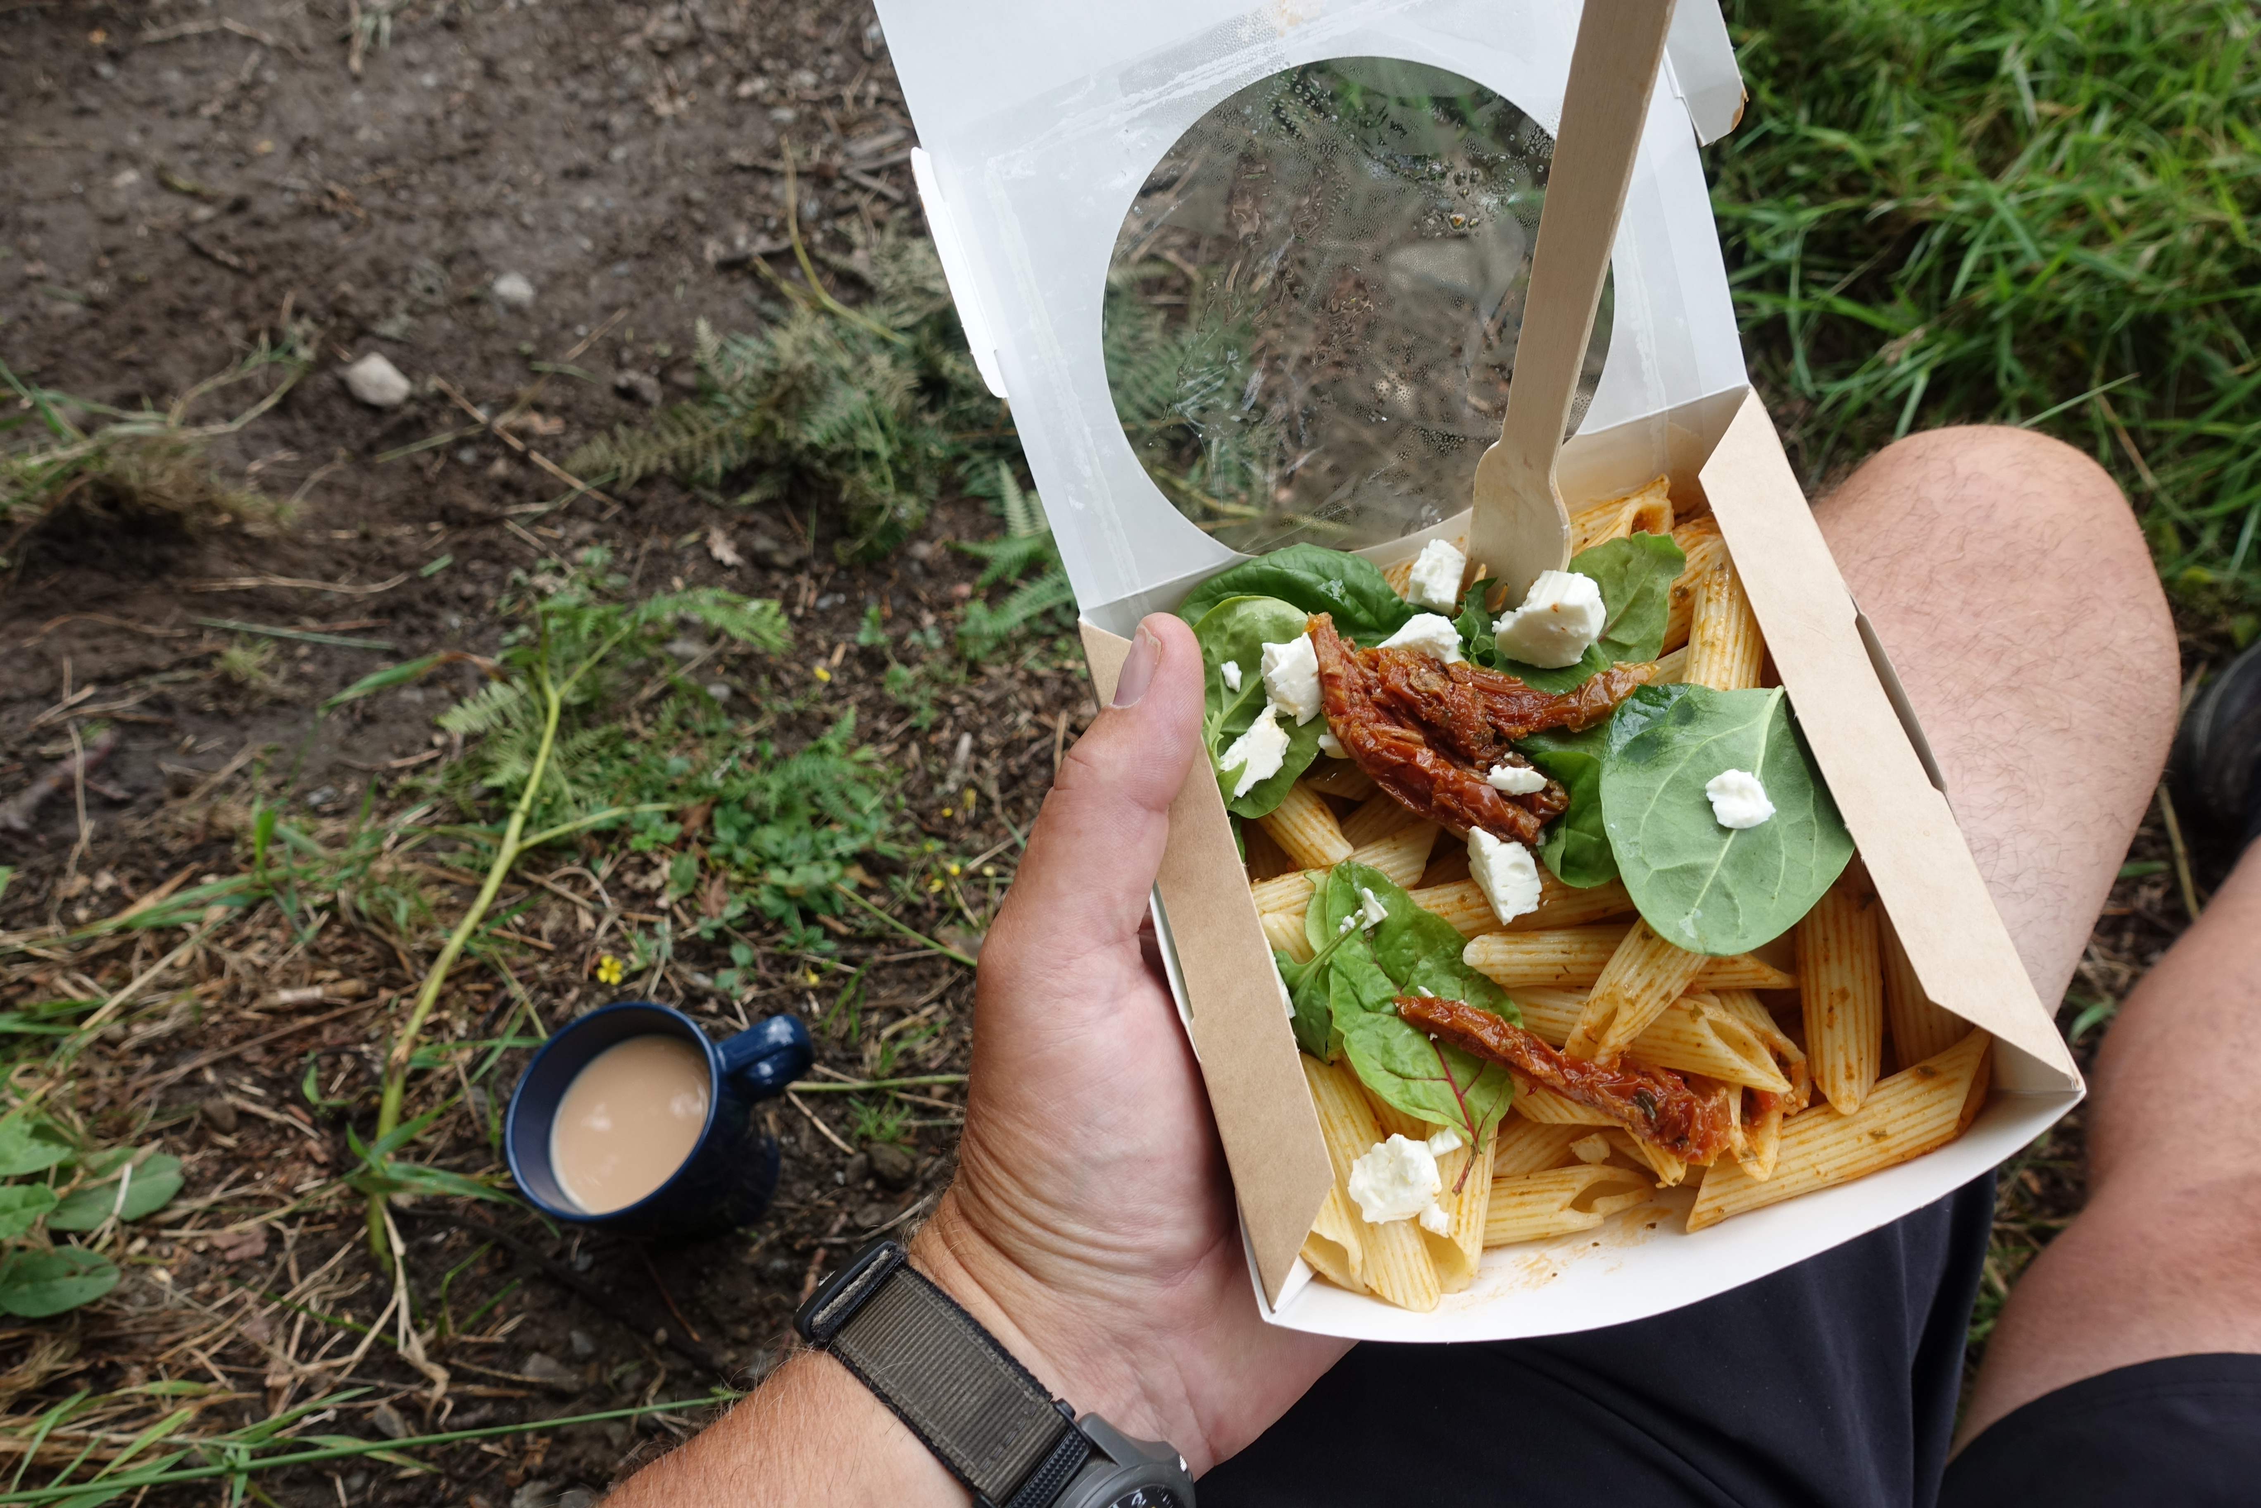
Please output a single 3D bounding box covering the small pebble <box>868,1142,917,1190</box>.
[{"bbox_3d":[-0.097,0.169,0.620,0.022,0.013,0.017,27,68,26],"label":"small pebble"}]

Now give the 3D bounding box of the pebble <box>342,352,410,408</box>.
[{"bbox_3d":[-0.474,-0.236,0.950,0.041,0.021,0.034,20,65,23],"label":"pebble"}]

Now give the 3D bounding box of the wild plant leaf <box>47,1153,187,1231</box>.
[{"bbox_3d":[-0.457,0.197,0.679,0.066,0.012,0.036,-19,57,1],"label":"wild plant leaf"}]

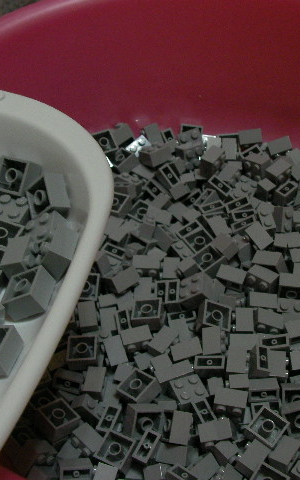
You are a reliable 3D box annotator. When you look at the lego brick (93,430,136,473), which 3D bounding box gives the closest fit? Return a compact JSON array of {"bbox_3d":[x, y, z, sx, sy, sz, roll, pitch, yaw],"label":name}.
[{"bbox_3d":[-0.017,0.109,0.361,0.016,0.011,0.016,18,62,24],"label":"lego brick"}]

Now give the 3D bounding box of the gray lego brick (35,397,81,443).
[{"bbox_3d":[-0.046,0.091,0.352,0.016,0.011,0.016,-16,41,-42],"label":"gray lego brick"}]

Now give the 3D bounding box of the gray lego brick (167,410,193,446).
[{"bbox_3d":[0.014,0.095,0.356,0.011,0.016,0.016,12,78,-12],"label":"gray lego brick"}]

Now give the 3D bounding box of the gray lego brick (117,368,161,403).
[{"bbox_3d":[-0.005,0.081,0.377,0.016,0.011,0.016,20,58,42],"label":"gray lego brick"}]

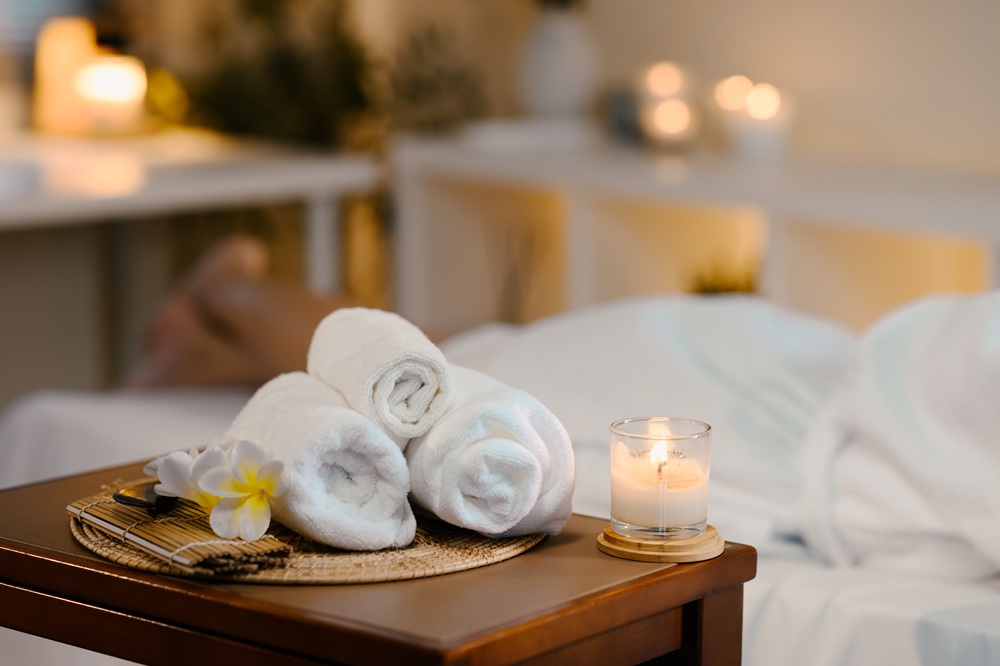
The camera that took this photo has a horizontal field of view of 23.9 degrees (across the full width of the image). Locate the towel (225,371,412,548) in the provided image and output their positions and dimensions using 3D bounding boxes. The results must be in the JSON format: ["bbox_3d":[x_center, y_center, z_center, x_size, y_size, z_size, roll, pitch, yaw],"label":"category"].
[{"bbox_3d":[-0.141,0.092,1.787,0.103,0.103,0.169,-4,10,-23],"label":"towel"}]

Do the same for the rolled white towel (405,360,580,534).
[{"bbox_3d":[-0.029,0.083,1.830,0.111,0.109,0.178,-5,11,-29],"label":"rolled white towel"}]

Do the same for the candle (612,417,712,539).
[{"bbox_3d":[0.117,0.108,1.761,0.076,0.076,0.076,0,9,0],"label":"candle"}]

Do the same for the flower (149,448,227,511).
[{"bbox_3d":[-0.220,0.107,1.712,0.070,0.056,0.042,-1,-17,-6],"label":"flower"}]

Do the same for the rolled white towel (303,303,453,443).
[{"bbox_3d":[-0.090,0.032,1.798,0.076,0.076,0.153,-3,11,-18],"label":"rolled white towel"}]

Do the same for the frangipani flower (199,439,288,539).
[{"bbox_3d":[-0.182,0.112,1.672,0.062,0.070,0.032,3,-9,17],"label":"frangipani flower"}]

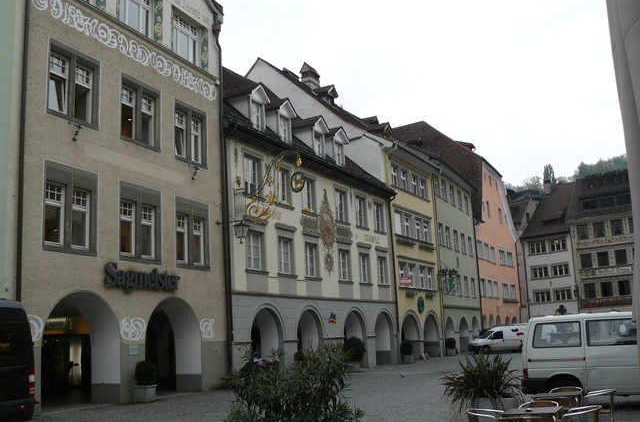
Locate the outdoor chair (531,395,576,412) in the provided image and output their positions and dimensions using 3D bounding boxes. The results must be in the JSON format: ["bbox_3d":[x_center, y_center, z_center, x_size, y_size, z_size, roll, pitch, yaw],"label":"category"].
[{"bbox_3d":[3.467,3.096,9.742,0.540,0.750,0.570,-6,-11,17],"label":"outdoor chair"}]

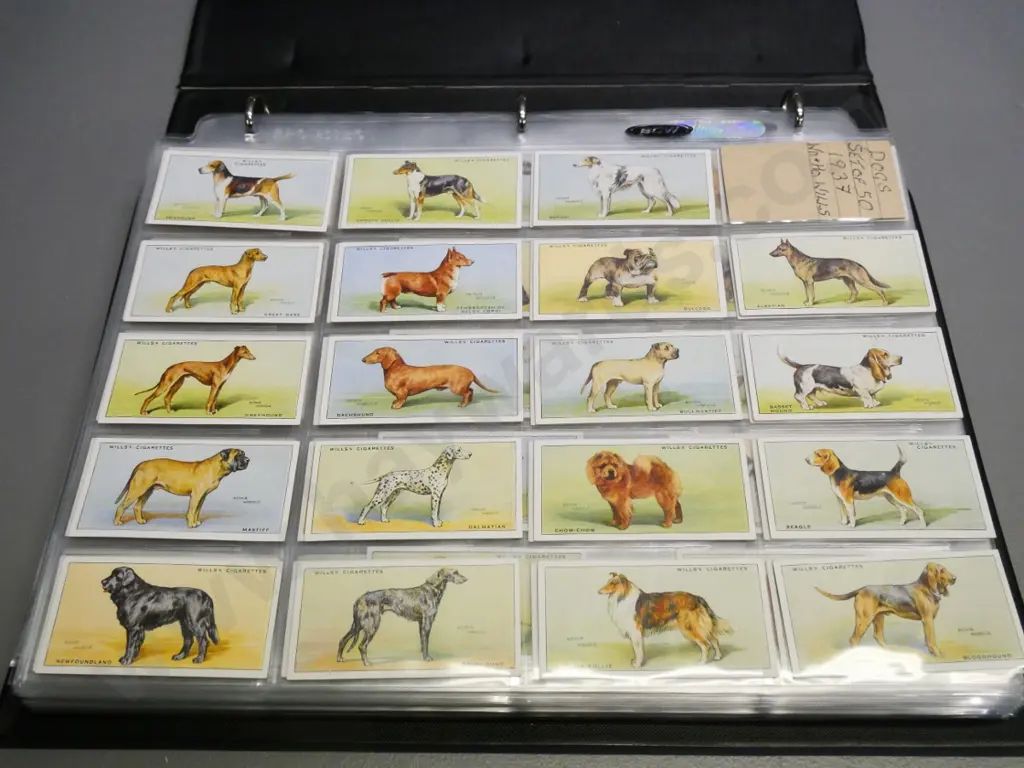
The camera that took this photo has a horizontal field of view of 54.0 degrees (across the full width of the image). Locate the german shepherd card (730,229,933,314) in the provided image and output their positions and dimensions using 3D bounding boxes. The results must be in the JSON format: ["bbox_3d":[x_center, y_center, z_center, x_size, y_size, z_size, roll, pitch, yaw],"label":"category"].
[{"bbox_3d":[0.114,-0.040,0.360,0.068,0.001,0.036,-1,59,1],"label":"german shepherd card"}]

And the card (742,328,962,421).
[{"bbox_3d":[0.113,-0.003,0.334,0.067,0.001,0.036,-1,60,1],"label":"card"}]

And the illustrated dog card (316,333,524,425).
[{"bbox_3d":[-0.030,-0.002,0.342,0.068,0.001,0.036,-1,59,1],"label":"illustrated dog card"}]

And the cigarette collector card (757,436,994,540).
[{"bbox_3d":[0.113,0.032,0.313,0.067,0.001,0.036,0,60,1],"label":"cigarette collector card"}]

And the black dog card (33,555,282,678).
[{"bbox_3d":[-0.105,0.069,0.301,0.068,0.001,0.036,1,59,2],"label":"black dog card"}]

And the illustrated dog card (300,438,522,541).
[{"bbox_3d":[-0.030,0.033,0.321,0.068,0.001,0.036,-1,59,1],"label":"illustrated dog card"}]

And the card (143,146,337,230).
[{"bbox_3d":[-0.101,-0.073,0.378,0.067,0.001,0.036,2,60,3],"label":"card"}]

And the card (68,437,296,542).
[{"bbox_3d":[-0.104,0.034,0.323,0.068,0.001,0.036,0,59,2],"label":"card"}]

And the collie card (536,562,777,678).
[{"bbox_3d":[0.042,0.069,0.293,0.067,0.001,0.036,-1,60,1],"label":"collie card"}]

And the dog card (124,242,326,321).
[{"bbox_3d":[-0.102,-0.037,0.358,0.067,0.001,0.036,0,60,2],"label":"dog card"}]

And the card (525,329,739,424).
[{"bbox_3d":[0.042,-0.002,0.340,0.068,0.001,0.036,-1,59,1],"label":"card"}]

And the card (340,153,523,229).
[{"bbox_3d":[-0.030,-0.073,0.378,0.067,0.001,0.036,0,60,2],"label":"card"}]

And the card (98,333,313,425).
[{"bbox_3d":[-0.103,-0.002,0.339,0.067,0.001,0.036,0,60,2],"label":"card"}]

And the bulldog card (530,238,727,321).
[{"bbox_3d":[0.042,-0.038,0.361,0.068,0.001,0.036,-1,59,1],"label":"bulldog card"}]

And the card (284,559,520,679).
[{"bbox_3d":[-0.032,0.070,0.299,0.068,0.001,0.036,-1,59,1],"label":"card"}]

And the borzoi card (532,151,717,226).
[{"bbox_3d":[0.042,-0.075,0.383,0.068,0.001,0.036,1,59,2],"label":"borzoi card"}]

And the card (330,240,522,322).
[{"bbox_3d":[-0.030,-0.037,0.358,0.067,0.001,0.036,-1,60,1],"label":"card"}]

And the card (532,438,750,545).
[{"bbox_3d":[0.041,0.033,0.316,0.067,0.001,0.036,0,60,1],"label":"card"}]

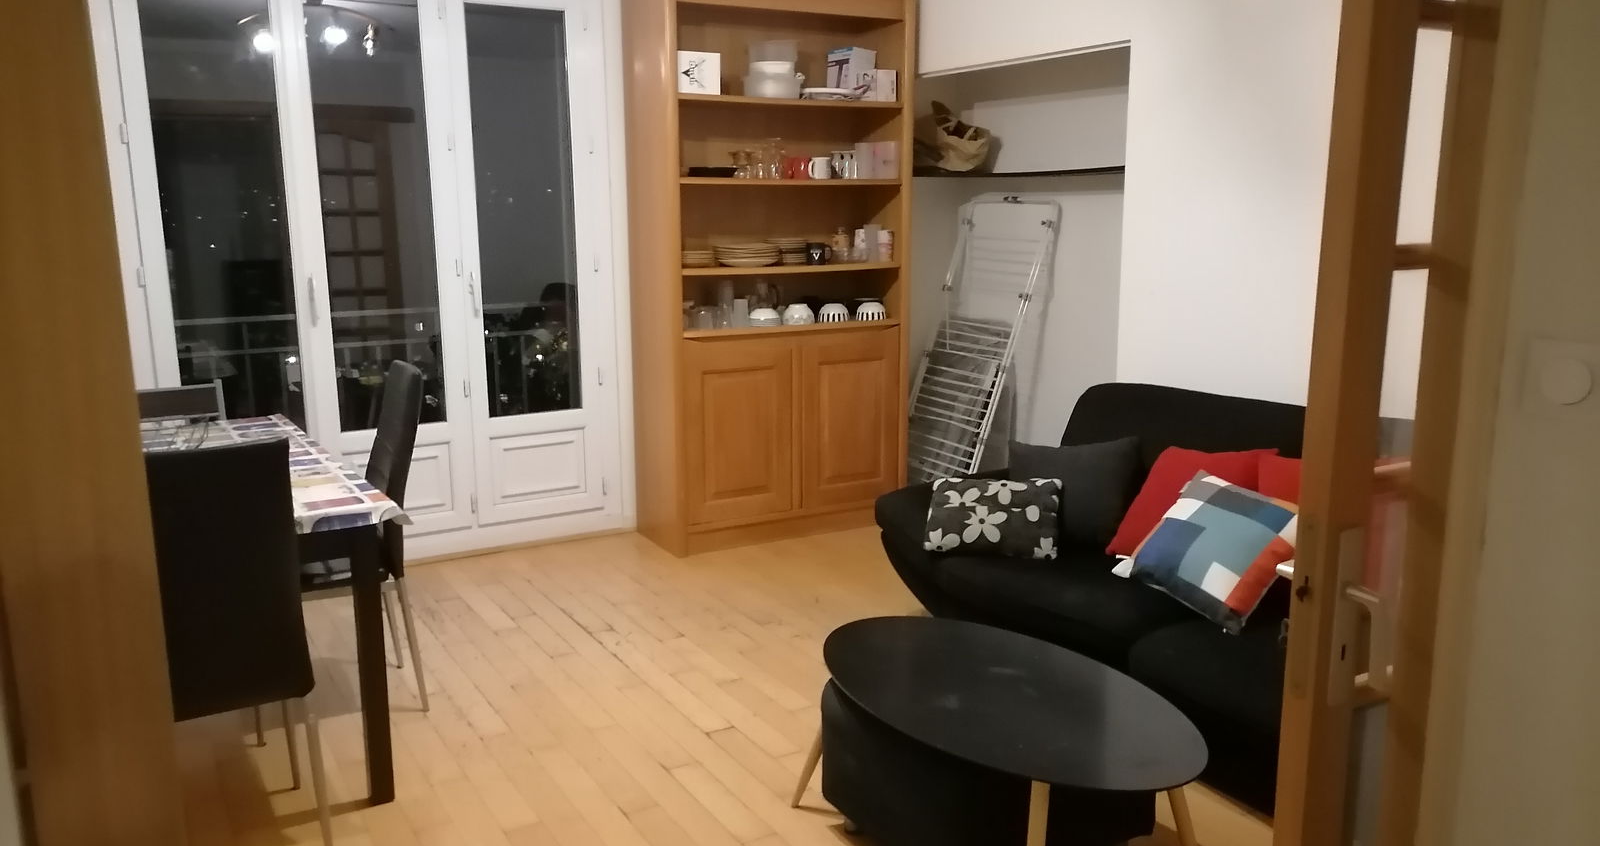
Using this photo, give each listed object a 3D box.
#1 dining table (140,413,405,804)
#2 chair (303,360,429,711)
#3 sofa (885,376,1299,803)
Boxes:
[{"bbox_3d":[-1.733,0.488,3.331,0.822,0.742,1.574,-7,12,-30],"label":"dining table"},{"bbox_3d":[-1.359,0.340,3.450,0.531,0.983,0.407,-7,12,-30],"label":"chair"},{"bbox_3d":[1.173,0.424,3.263,0.983,0.822,2.051,-7,12,-30],"label":"sofa"}]

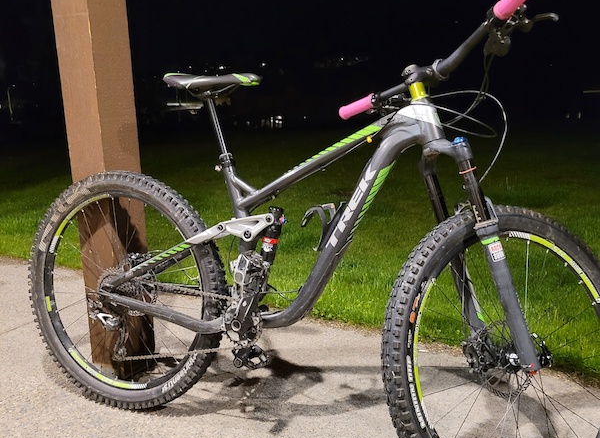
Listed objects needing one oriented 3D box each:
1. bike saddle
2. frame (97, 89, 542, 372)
[{"bbox_3d":[-0.229,-0.355,1.593,0.278,0.068,0.143,6,9,25],"label":"bike saddle"},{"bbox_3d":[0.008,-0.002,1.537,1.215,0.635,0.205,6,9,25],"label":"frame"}]

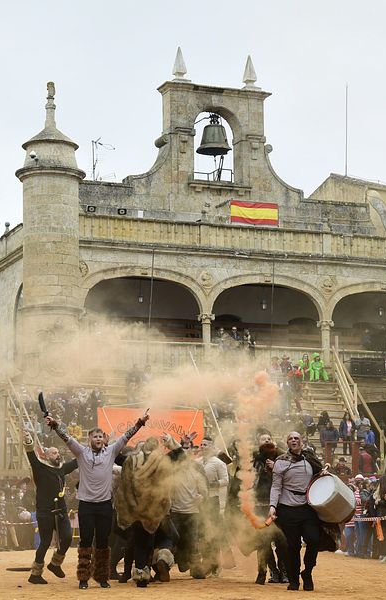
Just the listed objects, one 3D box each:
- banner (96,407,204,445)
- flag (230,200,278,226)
[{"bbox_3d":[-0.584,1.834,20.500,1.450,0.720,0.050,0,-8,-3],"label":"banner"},{"bbox_3d":[2.631,-3.658,63.500,2.250,1.000,0.050,3,-9,-24],"label":"flag"}]

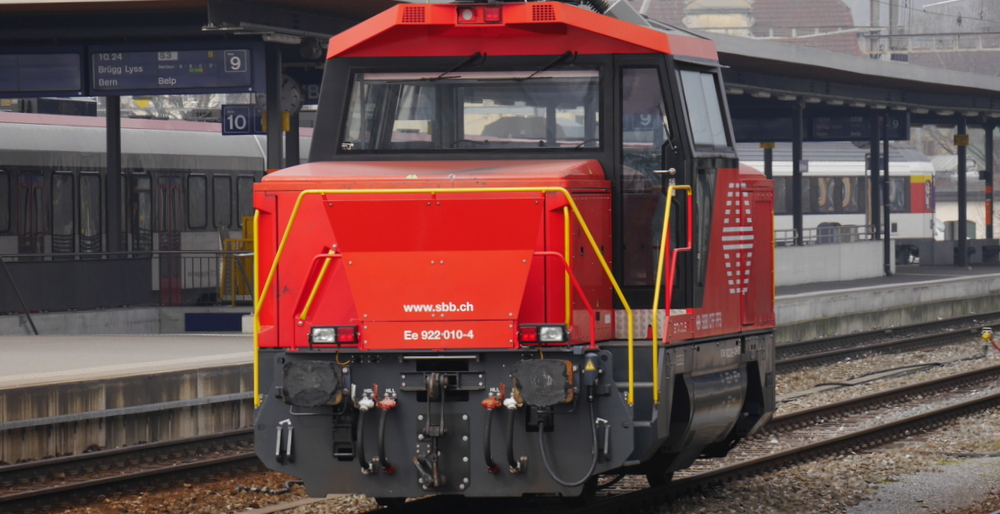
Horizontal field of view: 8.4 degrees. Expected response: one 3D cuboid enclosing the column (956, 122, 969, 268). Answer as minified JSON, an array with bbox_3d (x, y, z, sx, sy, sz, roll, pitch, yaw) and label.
[{"bbox_3d":[12.292,-1.710,181.085,0.210,3.950,0.210,0,0,10],"label":"column"}]

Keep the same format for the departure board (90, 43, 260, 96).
[{"bbox_3d":[-4.597,-2.653,97.120,2.440,0.690,0.650,0,0,10],"label":"departure board"}]

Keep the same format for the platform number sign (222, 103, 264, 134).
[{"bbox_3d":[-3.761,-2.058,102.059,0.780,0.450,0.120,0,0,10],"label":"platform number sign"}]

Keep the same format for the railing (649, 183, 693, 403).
[{"bbox_3d":[1.347,0.283,53.085,0.150,1.660,1.600,0,0,10],"label":"railing"}]

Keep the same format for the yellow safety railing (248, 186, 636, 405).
[{"bbox_3d":[-0.470,0.293,51.047,2.905,1.643,0.360,0,0,10],"label":"yellow safety railing"}]

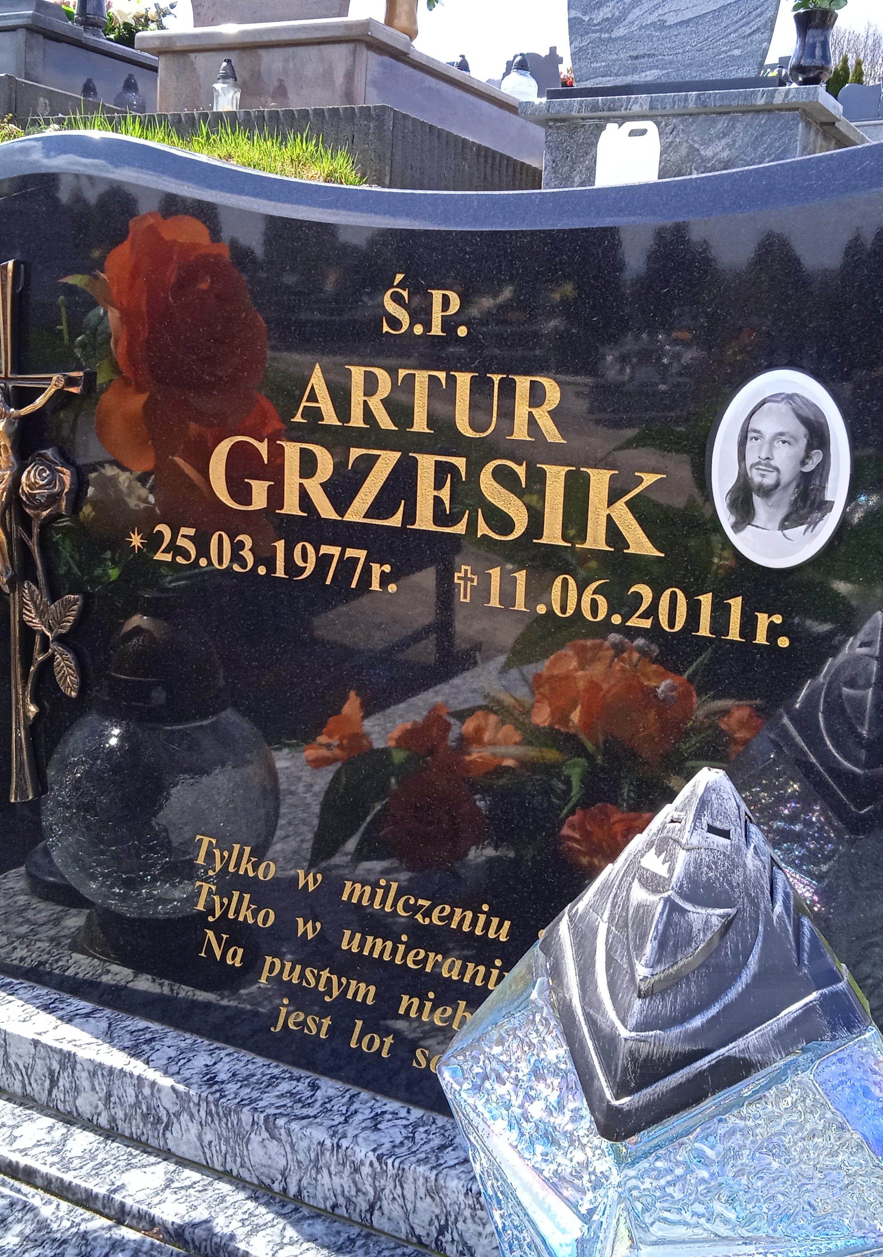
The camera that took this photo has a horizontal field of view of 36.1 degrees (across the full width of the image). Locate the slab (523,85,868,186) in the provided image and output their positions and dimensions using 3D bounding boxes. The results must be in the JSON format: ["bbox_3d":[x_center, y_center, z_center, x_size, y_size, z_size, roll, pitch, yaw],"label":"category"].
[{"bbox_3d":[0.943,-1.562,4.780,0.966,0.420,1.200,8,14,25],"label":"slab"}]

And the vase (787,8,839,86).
[{"bbox_3d":[1.212,-1.892,4.417,0.147,0.231,0.147,8,14,26],"label":"vase"}]

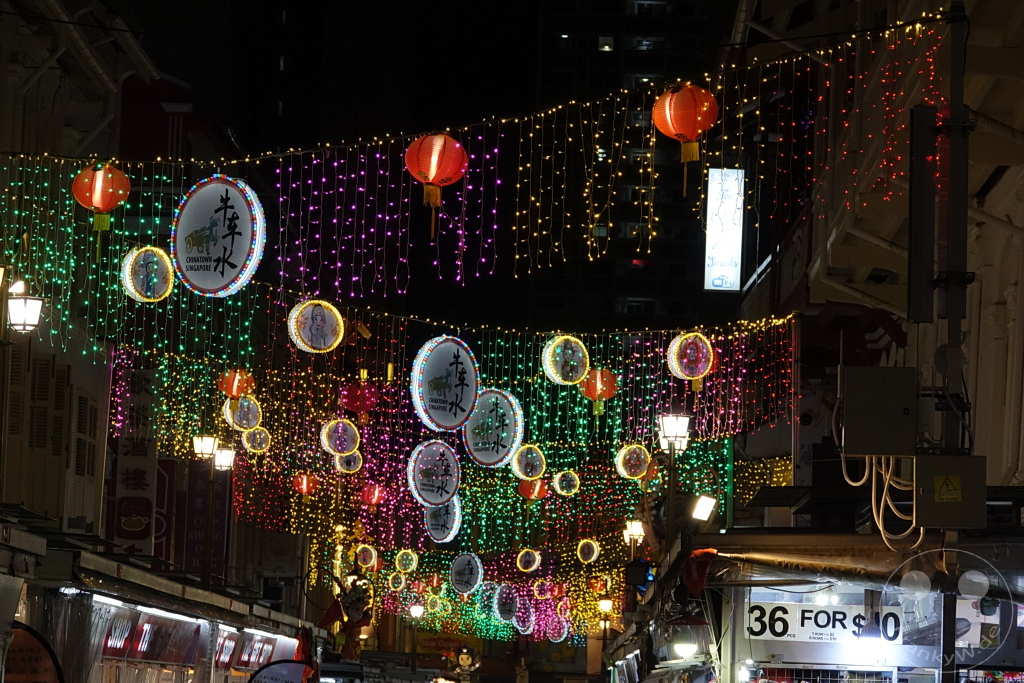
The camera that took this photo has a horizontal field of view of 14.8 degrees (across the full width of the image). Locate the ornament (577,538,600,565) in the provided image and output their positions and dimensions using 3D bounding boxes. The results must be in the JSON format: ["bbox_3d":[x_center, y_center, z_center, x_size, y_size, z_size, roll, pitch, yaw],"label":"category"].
[{"bbox_3d":[1.441,3.960,74.500,0.420,0.420,0.105,-4,-7,39],"label":"ornament"}]

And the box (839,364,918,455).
[{"bbox_3d":[2.075,0.394,22.300,0.410,0.500,0.200,0,-5,-2],"label":"box"}]

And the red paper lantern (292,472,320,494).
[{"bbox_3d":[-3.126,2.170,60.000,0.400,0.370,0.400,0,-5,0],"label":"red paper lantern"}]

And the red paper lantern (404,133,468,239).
[{"bbox_3d":[-0.666,-1.368,34.900,0.556,0.940,0.556,0,-6,0],"label":"red paper lantern"}]

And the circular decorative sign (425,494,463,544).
[{"bbox_3d":[-0.996,2.538,57.500,0.105,0.800,0.800,5,-7,-40],"label":"circular decorative sign"}]

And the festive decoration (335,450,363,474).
[{"bbox_3d":[-2.721,1.997,65.800,0.430,0.430,0.120,4,-5,-20],"label":"festive decoration"}]

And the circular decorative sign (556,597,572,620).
[{"bbox_3d":[1.381,7.049,104.000,0.105,0.420,0.420,5,-7,-42],"label":"circular decorative sign"}]

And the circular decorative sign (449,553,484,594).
[{"bbox_3d":[-1.095,5.714,97.300,1.000,1.000,0.160,-5,-8,44],"label":"circular decorative sign"}]

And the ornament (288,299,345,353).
[{"bbox_3d":[-2.236,-0.168,45.100,0.600,0.600,0.170,3,-6,-25],"label":"ornament"}]

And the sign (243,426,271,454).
[{"bbox_3d":[-6.021,2.305,93.000,0.600,0.600,0.170,3,-6,-25],"label":"sign"}]

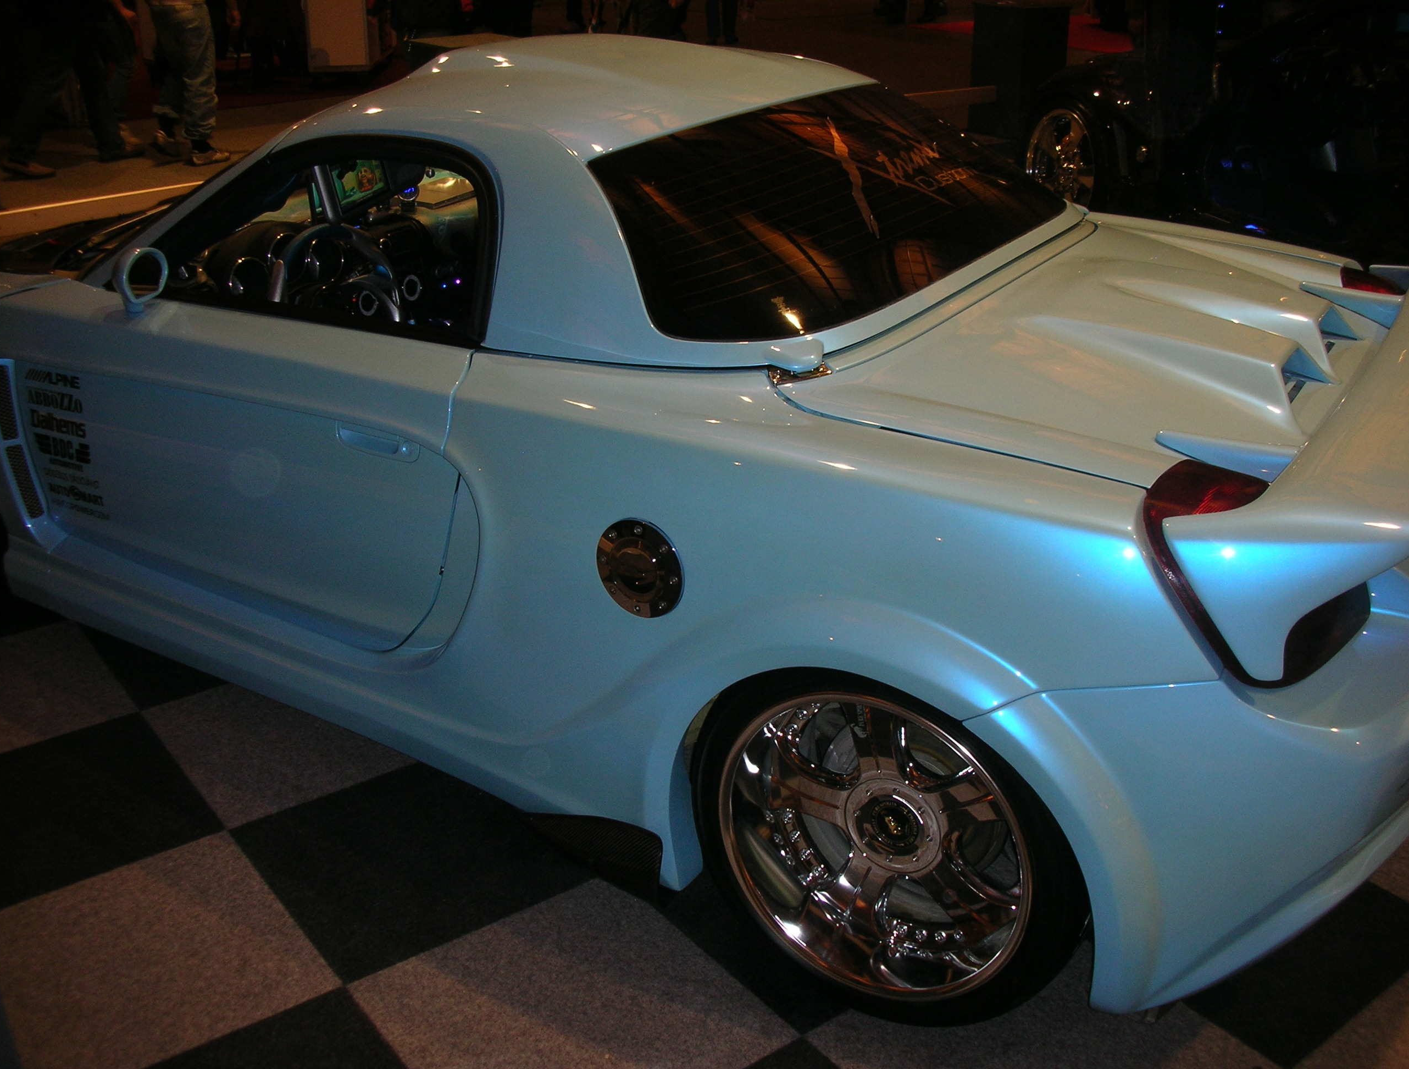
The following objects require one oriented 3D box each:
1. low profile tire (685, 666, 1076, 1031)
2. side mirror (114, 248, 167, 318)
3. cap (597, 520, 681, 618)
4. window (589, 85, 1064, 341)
[{"bbox_3d":[0.285,0.418,2.140,0.614,0.614,0.230,14,25,27],"label":"low profile tire"},{"bbox_3d":[-1.016,-0.459,2.579,0.070,0.122,0.103,11,26,22],"label":"side mirror"},{"bbox_3d":[-0.098,0.053,2.149,0.157,0.157,0.035,14,24,27],"label":"cap"},{"bbox_3d":[0.258,-0.606,2.657,0.490,0.110,1.310,42,36,10],"label":"window"}]

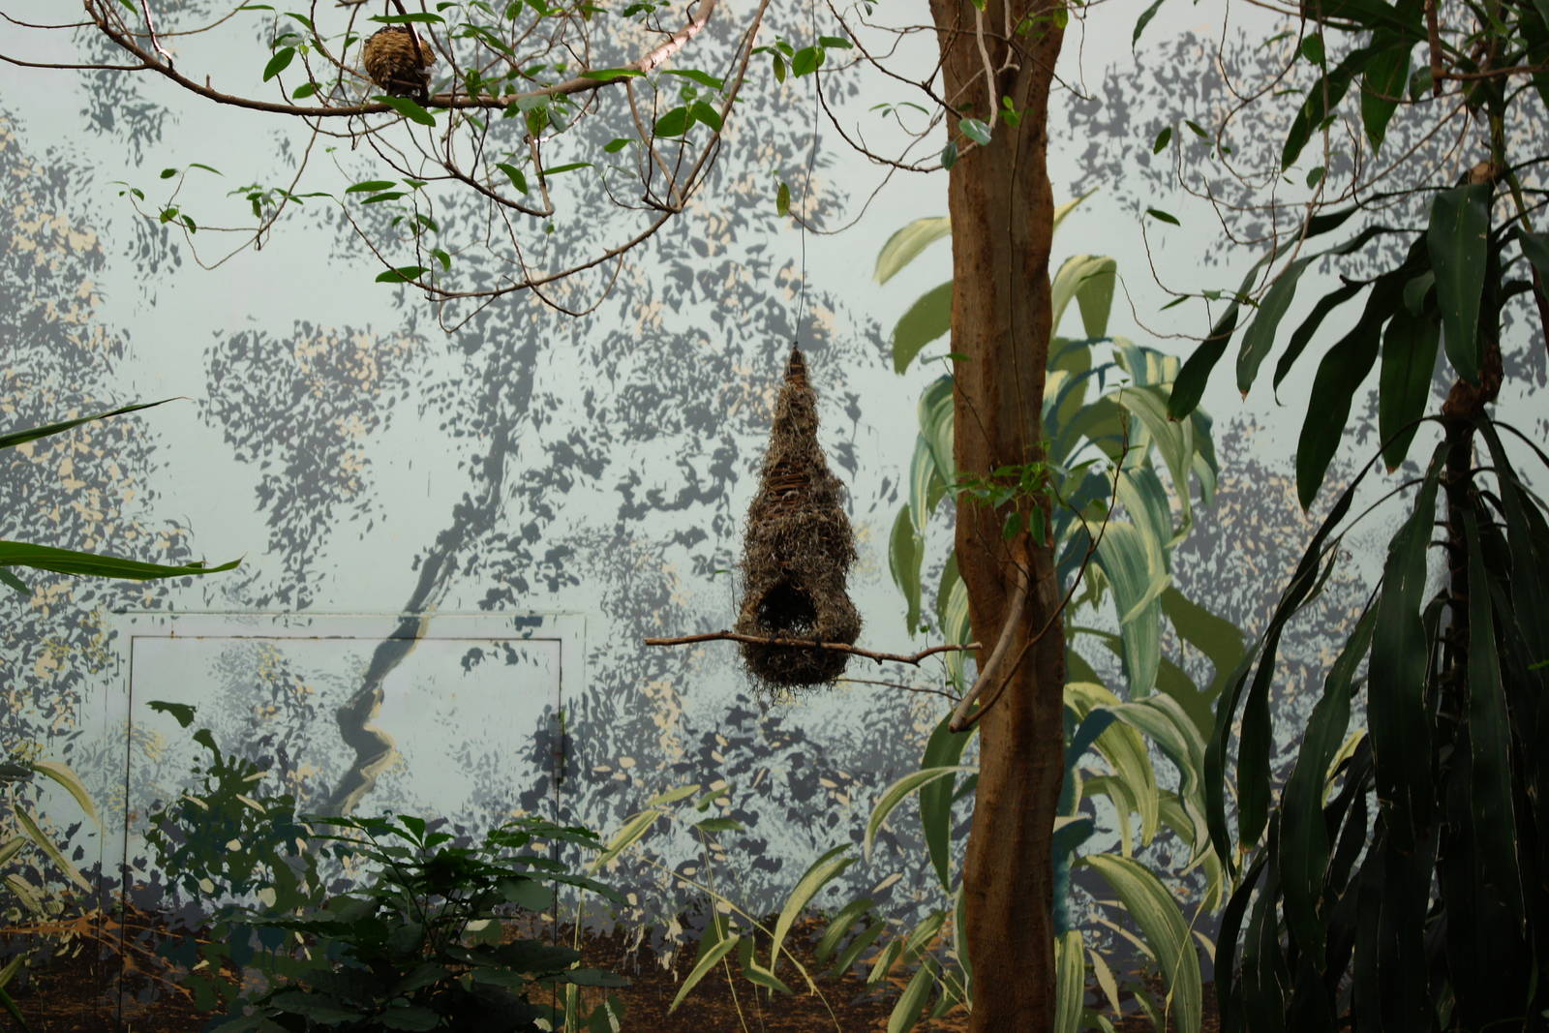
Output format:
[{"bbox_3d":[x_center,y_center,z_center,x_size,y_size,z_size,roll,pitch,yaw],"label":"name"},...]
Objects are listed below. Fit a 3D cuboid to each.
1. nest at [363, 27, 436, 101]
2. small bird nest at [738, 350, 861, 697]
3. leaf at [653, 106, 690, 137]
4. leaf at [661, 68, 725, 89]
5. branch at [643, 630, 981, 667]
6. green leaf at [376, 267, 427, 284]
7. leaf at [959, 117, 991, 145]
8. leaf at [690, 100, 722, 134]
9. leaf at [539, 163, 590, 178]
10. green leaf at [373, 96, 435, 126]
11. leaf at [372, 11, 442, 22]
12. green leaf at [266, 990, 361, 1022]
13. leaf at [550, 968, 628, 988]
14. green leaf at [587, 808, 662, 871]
[{"bbox_3d":[-0.552,-0.667,5.200,0.107,0.107,0.107,1,-7,-3],"label":"nest"},{"bbox_3d":[0.036,0.003,5.300,0.187,0.512,0.185,1,-7,0],"label":"small bird nest"},{"bbox_3d":[-0.165,-0.639,5.700,0.061,0.047,0.040,1,-7,0],"label":"leaf"},{"bbox_3d":[-0.121,-0.645,5.200,0.094,0.013,0.034,14,-22,0],"label":"leaf"},{"bbox_3d":[0.060,0.211,5.650,0.541,0.054,0.070,1,-7,0],"label":"branch"},{"bbox_3d":[-0.550,-0.356,5.200,0.080,0.012,0.034,-10,-28,0],"label":"green leaf"},{"bbox_3d":[0.290,-0.557,5.100,0.053,0.036,0.012,34,-26,11],"label":"leaf"},{"bbox_3d":[-0.111,-0.645,5.700,0.053,0.053,0.040,1,-7,0],"label":"leaf"},{"bbox_3d":[-0.308,-0.511,5.200,0.075,0.012,0.032,-7,-15,0],"label":"leaf"},{"bbox_3d":[-0.597,-0.655,5.700,0.102,0.049,0.045,1,-7,0],"label":"green leaf"},{"bbox_3d":[-0.593,-0.808,5.700,0.121,0.020,0.045,1,-7,0],"label":"leaf"},{"bbox_3d":[-0.770,0.819,5.900,0.158,0.051,0.080,1,-7,0],"label":"green leaf"},{"bbox_3d":[-0.280,0.695,5.300,0.134,0.015,0.045,3,25,13],"label":"leaf"},{"bbox_3d":[-0.316,0.684,7.450,0.197,0.043,0.030,-41,-5,-5],"label":"green leaf"}]

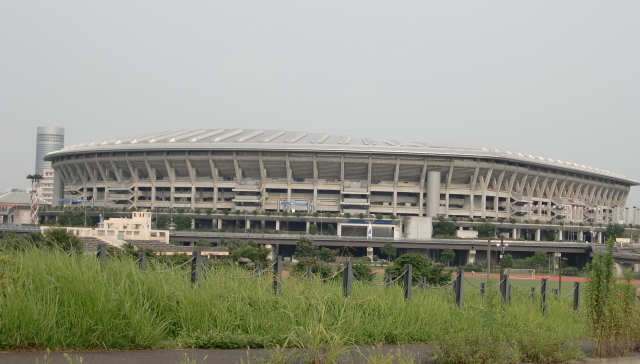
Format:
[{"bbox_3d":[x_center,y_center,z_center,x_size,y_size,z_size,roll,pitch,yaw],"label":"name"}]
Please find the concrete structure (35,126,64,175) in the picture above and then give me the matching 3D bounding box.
[{"bbox_3d":[-371.870,-1.370,1675.000,37.000,146.000,37.000,3,-2,-13],"label":"concrete structure"}]

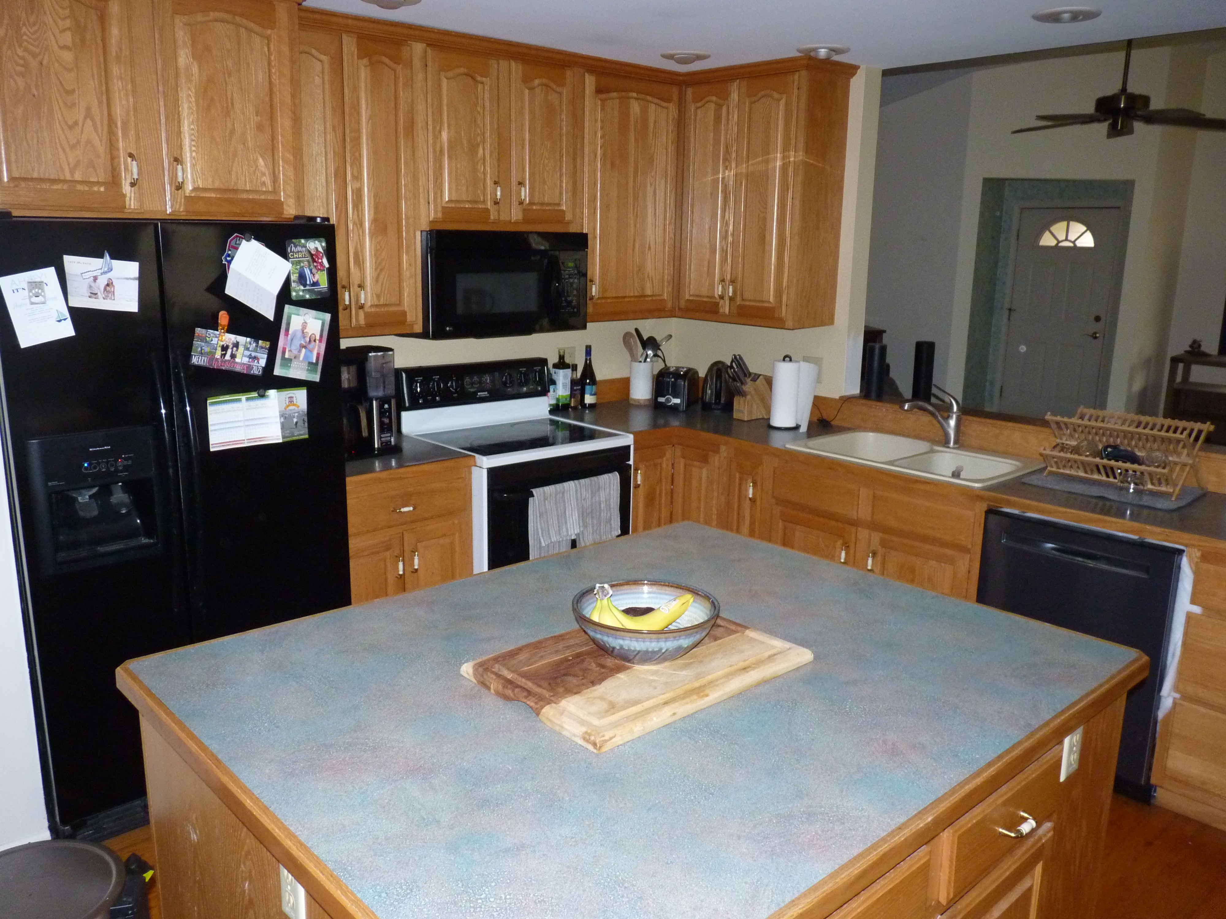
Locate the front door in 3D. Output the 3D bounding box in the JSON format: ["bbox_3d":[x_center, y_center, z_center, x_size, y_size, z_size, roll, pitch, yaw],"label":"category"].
[{"bbox_3d":[4.150,-1.282,8.915,0.050,2.048,0.901,-10,17,-41],"label":"front door"}]

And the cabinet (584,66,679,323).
[{"bbox_3d":[-0.015,-1.189,4.441,0.640,1.059,0.333,-10,17,-41],"label":"cabinet"}]

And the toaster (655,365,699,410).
[{"bbox_3d":[0.329,-0.368,4.795,0.172,0.197,0.278,6,14,20],"label":"toaster"}]

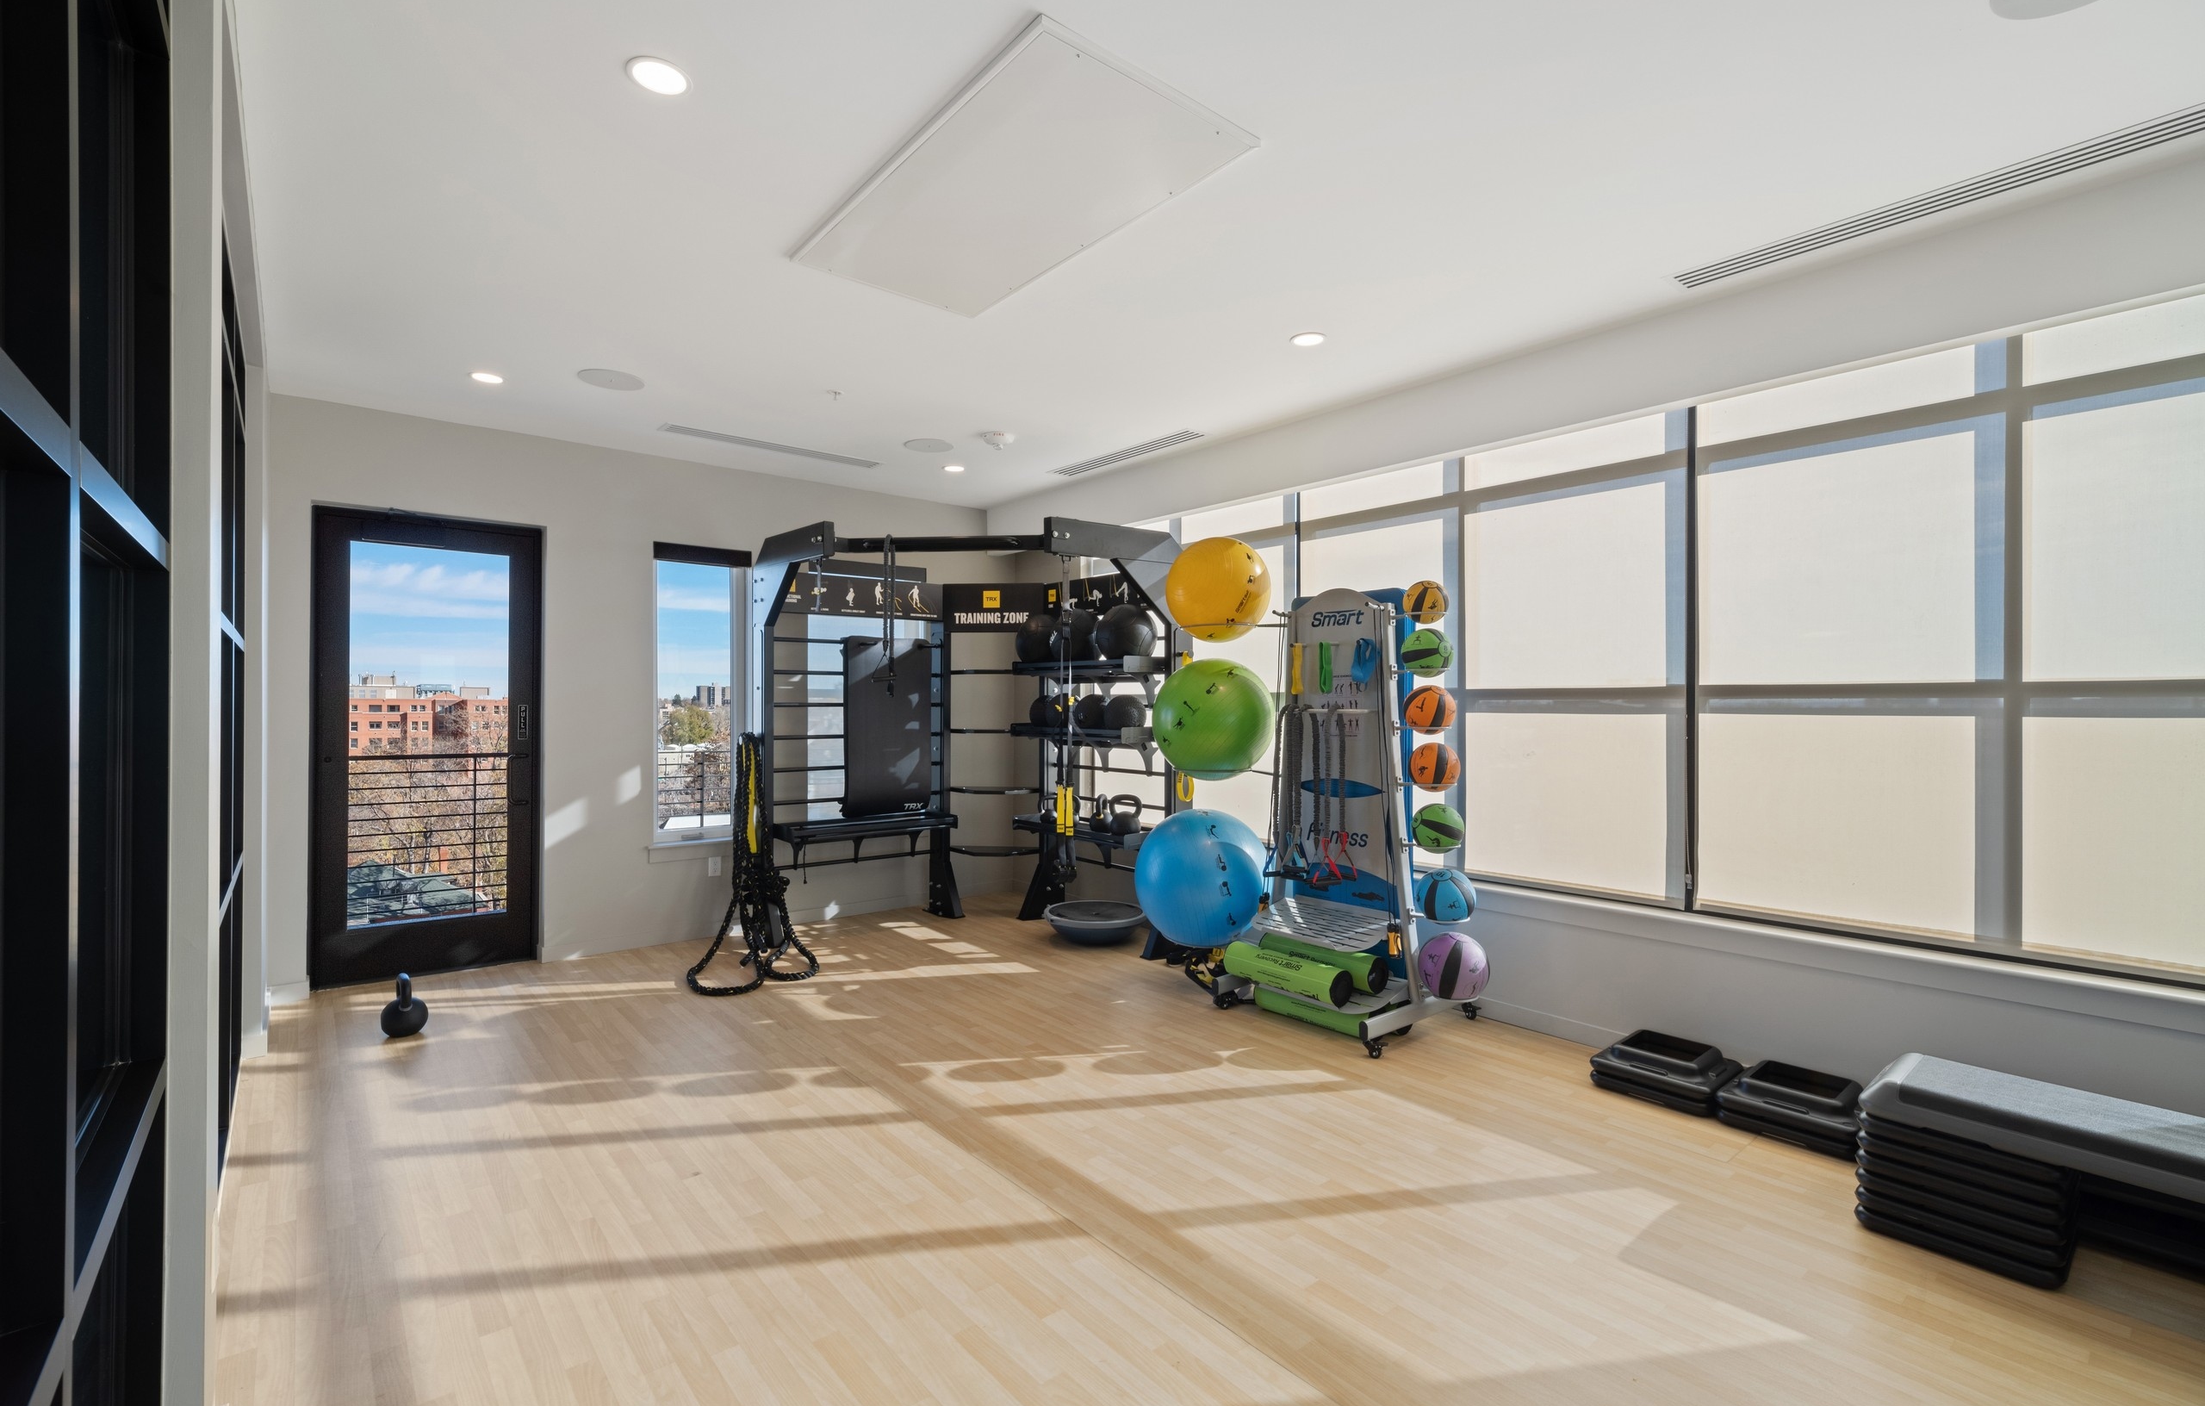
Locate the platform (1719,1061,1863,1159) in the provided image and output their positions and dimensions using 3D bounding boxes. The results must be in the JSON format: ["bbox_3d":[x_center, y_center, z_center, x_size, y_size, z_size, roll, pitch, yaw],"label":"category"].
[{"bbox_3d":[2.397,1.383,3.140,0.405,0.140,0.410,0,0,-40],"label":"platform"}]

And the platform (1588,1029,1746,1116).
[{"bbox_3d":[2.130,1.383,3.457,0.405,0.140,0.410,0,0,-40],"label":"platform"}]

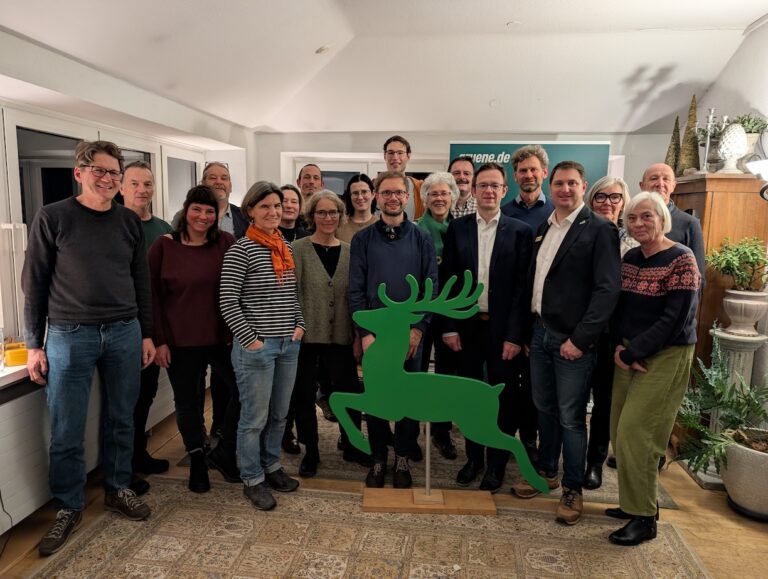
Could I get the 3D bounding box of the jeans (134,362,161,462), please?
[{"bbox_3d":[-1.383,0.567,3.006,0.320,0.900,0.370,7,10,39],"label":"jeans"}]

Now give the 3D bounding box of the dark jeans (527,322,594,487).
[{"bbox_3d":[0.967,0.604,2.906,0.310,0.900,0.355,-7,11,-43],"label":"dark jeans"}]

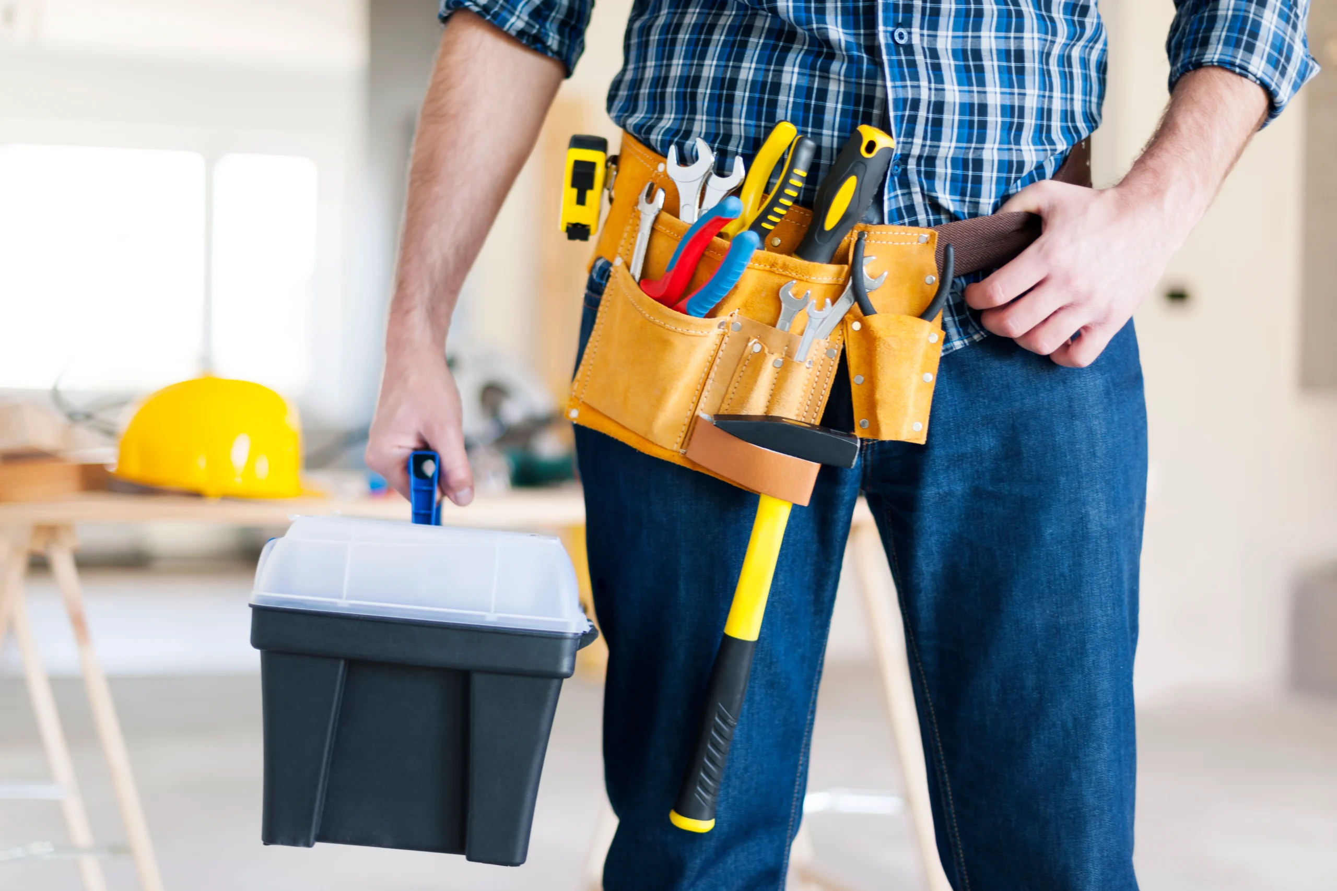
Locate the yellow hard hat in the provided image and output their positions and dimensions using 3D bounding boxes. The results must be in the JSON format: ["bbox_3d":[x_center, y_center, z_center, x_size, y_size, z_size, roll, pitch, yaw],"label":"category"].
[{"bbox_3d":[-0.602,-0.012,2.470,0.275,0.158,0.215,4,2,13],"label":"yellow hard hat"}]

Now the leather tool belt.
[{"bbox_3d":[0.118,-0.098,1.380,0.385,0.265,0.290,0,2,-3],"label":"leather tool belt"}]

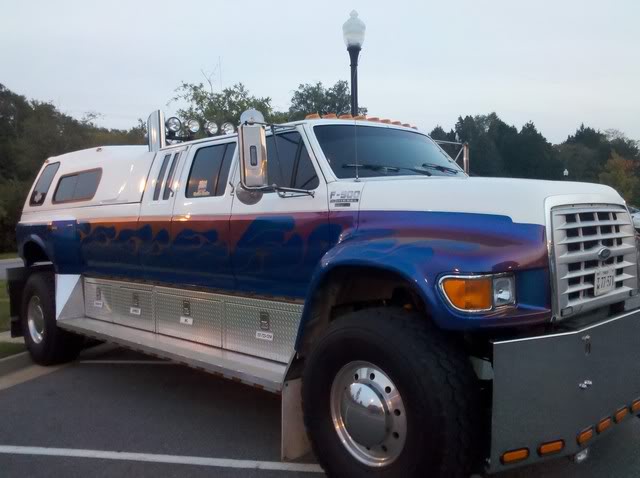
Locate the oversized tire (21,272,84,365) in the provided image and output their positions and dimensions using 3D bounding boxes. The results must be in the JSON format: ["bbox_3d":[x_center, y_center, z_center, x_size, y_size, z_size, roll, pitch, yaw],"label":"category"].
[{"bbox_3d":[-3.359,0.994,6.956,0.410,1.120,1.120,-3,2,-45],"label":"oversized tire"}]

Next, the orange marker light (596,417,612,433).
[{"bbox_3d":[1.557,1.017,3.030,0.160,0.056,0.027,-3,2,-43],"label":"orange marker light"}]

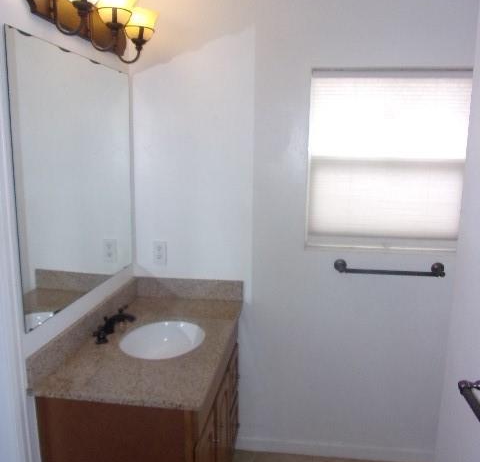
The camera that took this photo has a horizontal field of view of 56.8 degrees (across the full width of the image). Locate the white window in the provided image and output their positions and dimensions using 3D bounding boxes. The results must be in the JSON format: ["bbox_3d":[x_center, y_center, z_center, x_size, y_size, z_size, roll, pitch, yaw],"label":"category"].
[{"bbox_3d":[0.693,-0.319,2.082,0.734,0.848,0.080,2,10,7],"label":"white window"}]

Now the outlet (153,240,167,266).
[{"bbox_3d":[-0.411,0.118,2.296,0.070,0.121,0.011,2,10,7],"label":"outlet"}]

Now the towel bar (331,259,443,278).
[{"bbox_3d":[0.721,0.183,2.119,0.515,0.054,0.075,2,10,7],"label":"towel bar"}]

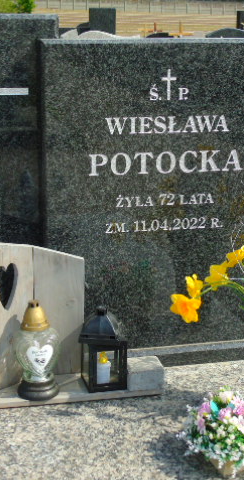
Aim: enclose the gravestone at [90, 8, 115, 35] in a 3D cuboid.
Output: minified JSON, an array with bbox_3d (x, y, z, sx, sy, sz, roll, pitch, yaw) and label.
[{"bbox_3d":[-0.308,-2.957,12.604,0.400,0.900,0.080,-3,17,-14],"label":"gravestone"}]

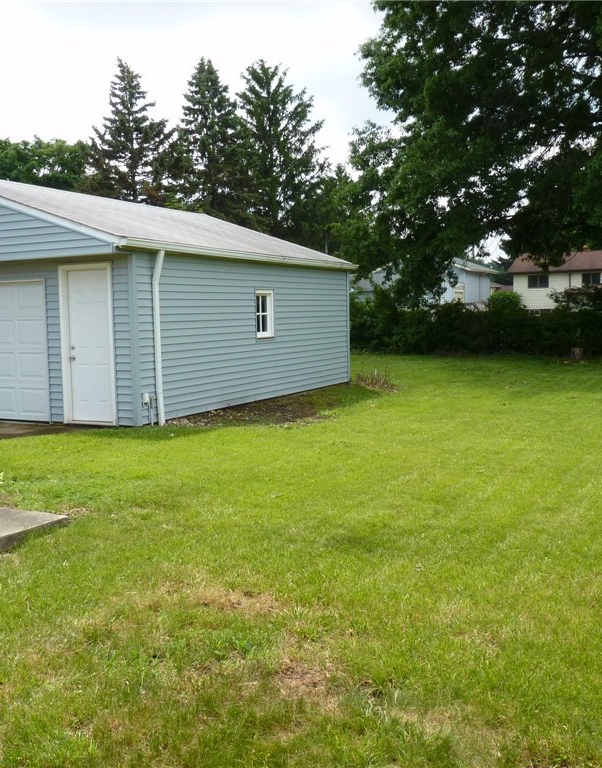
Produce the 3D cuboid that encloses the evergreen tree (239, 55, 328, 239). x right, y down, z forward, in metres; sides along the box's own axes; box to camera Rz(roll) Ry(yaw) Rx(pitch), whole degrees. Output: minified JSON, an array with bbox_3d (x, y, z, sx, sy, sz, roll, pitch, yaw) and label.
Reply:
[{"bbox_3d":[-0.887,-7.897,35.278,4.800,12.483,4.800,2,6,27],"label":"evergreen tree"}]

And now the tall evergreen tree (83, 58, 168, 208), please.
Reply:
[{"bbox_3d":[-8.088,-8.496,37.795,4.700,13.486,4.700,2,6,27],"label":"tall evergreen tree"}]

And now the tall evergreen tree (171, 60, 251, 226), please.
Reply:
[{"bbox_3d":[-4.069,-8.159,36.283,4.500,12.940,4.500,2,6,27],"label":"tall evergreen tree"}]

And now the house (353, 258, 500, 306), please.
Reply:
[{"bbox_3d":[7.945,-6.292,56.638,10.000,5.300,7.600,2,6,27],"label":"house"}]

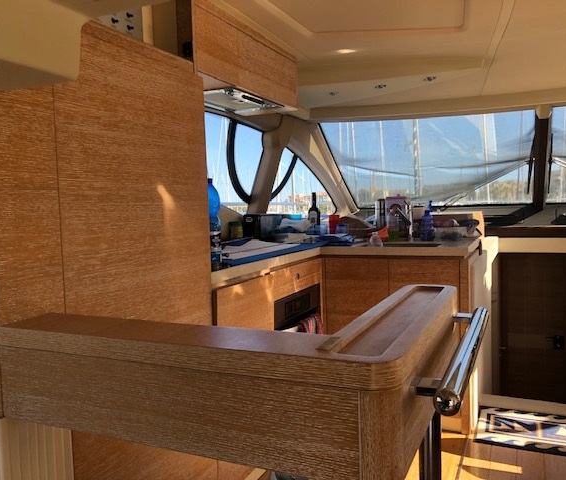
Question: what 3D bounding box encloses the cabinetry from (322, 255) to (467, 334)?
[{"bbox_3d":[0.697,0.479,3.003,0.765,0.820,0.580,0,4,22],"label":"cabinetry"}]

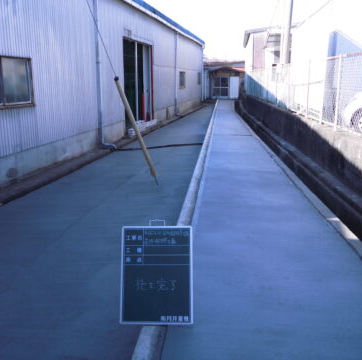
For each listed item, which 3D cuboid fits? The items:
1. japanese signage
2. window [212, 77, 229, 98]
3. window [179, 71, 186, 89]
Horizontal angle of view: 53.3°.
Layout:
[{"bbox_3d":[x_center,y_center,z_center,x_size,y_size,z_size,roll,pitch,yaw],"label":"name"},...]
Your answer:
[{"bbox_3d":[-0.149,0.596,2.275,0.450,0.600,0.030,0,-12,0],"label":"japanese signage"},{"bbox_3d":[3.712,-8.641,33.712,1.680,2.020,0.100,2,15,8],"label":"window"},{"bbox_3d":[0.079,-4.647,16.769,0.100,0.800,1.300,3,15,11],"label":"window"}]

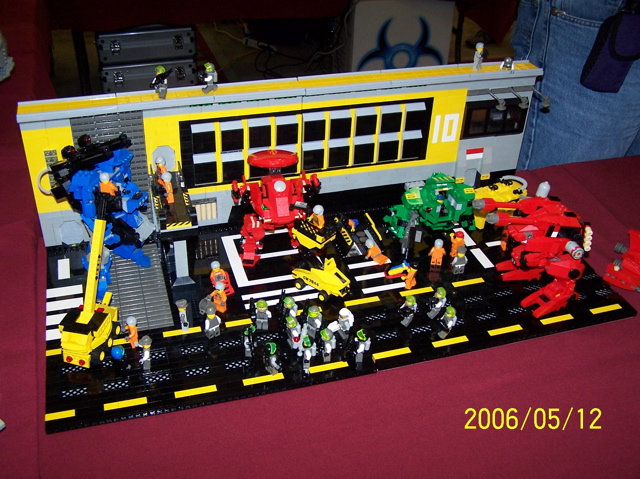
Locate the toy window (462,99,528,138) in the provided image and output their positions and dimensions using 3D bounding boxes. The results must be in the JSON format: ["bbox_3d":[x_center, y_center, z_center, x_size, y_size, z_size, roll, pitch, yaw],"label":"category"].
[{"bbox_3d":[0.278,-0.195,1.120,0.110,0.064,0.012,-8,36,-15],"label":"toy window"}]

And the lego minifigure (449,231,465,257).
[{"bbox_3d":[0.199,0.009,1.022,0.024,0.040,0.015,-11,37,-19],"label":"lego minifigure"}]

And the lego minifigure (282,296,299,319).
[{"bbox_3d":[-0.038,0.091,0.886,0.024,0.041,0.018,31,44,34],"label":"lego minifigure"}]

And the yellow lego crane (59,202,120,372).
[{"bbox_3d":[-0.266,0.060,0.813,0.044,0.158,0.112,10,35,10],"label":"yellow lego crane"}]

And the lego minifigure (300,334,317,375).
[{"bbox_3d":[-0.014,0.135,0.833,0.019,0.042,0.022,-22,42,-31],"label":"lego minifigure"}]

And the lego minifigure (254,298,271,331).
[{"bbox_3d":[-0.073,0.095,0.887,0.023,0.041,0.015,3,35,1],"label":"lego minifigure"}]

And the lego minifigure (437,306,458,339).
[{"bbox_3d":[0.161,0.104,0.883,0.025,0.042,0.025,-11,37,-20],"label":"lego minifigure"}]

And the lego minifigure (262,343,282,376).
[{"bbox_3d":[-0.055,0.140,0.816,0.023,0.042,0.025,-6,35,-12],"label":"lego minifigure"}]

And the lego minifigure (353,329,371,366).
[{"bbox_3d":[0.050,0.129,0.839,0.022,0.042,0.025,-7,35,-14],"label":"lego minifigure"}]

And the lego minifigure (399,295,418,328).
[{"bbox_3d":[0.114,0.093,0.904,0.020,0.038,0.021,-19,40,-41],"label":"lego minifigure"}]

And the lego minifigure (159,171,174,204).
[{"bbox_3d":[-0.201,-0.068,0.922,0.015,0.041,0.022,-16,39,-25],"label":"lego minifigure"}]

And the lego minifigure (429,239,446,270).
[{"bbox_3d":[0.170,0.018,1.014,0.023,0.040,0.014,5,35,4],"label":"lego minifigure"}]

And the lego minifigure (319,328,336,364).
[{"bbox_3d":[0.009,0.126,0.841,0.022,0.042,0.025,-10,36,-19],"label":"lego minifigure"}]

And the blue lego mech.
[{"bbox_3d":[-0.274,-0.030,0.915,0.112,0.192,0.108,17,37,19],"label":"blue lego mech"}]

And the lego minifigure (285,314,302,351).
[{"bbox_3d":[-0.032,0.115,0.855,0.022,0.042,0.025,-23,42,-32],"label":"lego minifigure"}]

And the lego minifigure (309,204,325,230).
[{"bbox_3d":[-0.004,-0.036,1.027,0.024,0.033,0.022,31,44,34],"label":"lego minifigure"}]

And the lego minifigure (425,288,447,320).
[{"bbox_3d":[0.153,0.085,0.920,0.020,0.038,0.021,-16,38,-37],"label":"lego minifigure"}]

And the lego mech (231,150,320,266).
[{"bbox_3d":[-0.061,-0.050,0.980,0.120,0.166,0.078,-4,35,-10],"label":"lego mech"}]

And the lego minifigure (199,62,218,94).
[{"bbox_3d":[-0.148,-0.214,0.932,0.027,0.040,0.025,-17,39,-26],"label":"lego minifigure"}]

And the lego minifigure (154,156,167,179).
[{"bbox_3d":[-0.216,-0.091,0.956,0.022,0.041,0.015,22,39,25],"label":"lego minifigure"}]

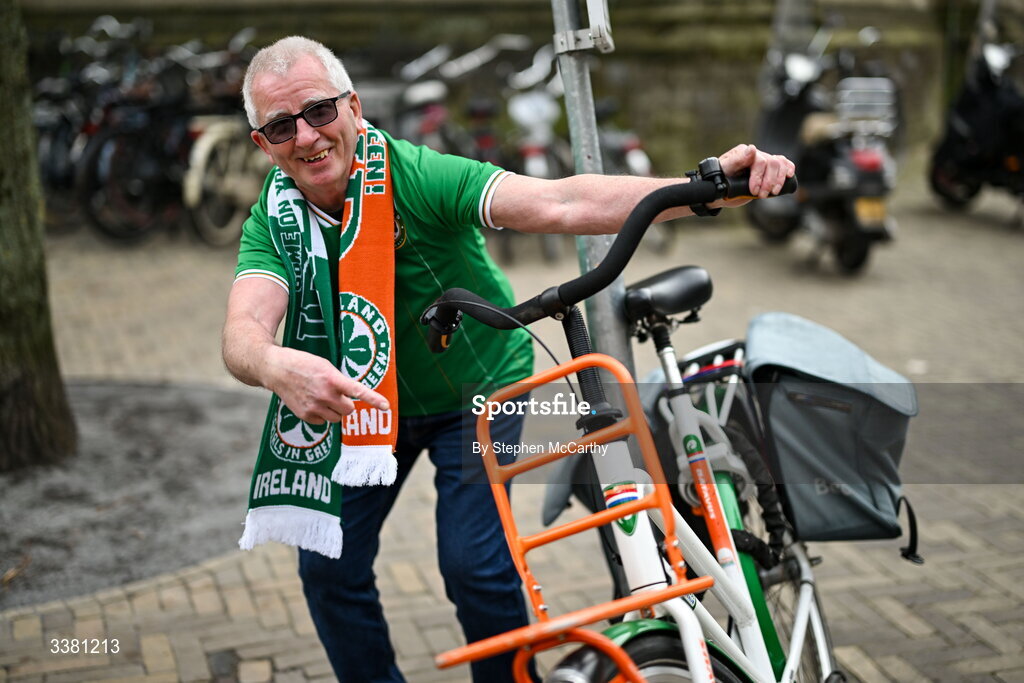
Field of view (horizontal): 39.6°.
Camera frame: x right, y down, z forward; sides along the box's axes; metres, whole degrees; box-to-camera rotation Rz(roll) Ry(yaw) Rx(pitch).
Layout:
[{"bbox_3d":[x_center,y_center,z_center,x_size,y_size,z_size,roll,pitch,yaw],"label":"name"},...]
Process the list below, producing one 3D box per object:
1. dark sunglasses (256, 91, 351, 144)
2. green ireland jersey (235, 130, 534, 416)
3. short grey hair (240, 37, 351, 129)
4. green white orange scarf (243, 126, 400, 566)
[{"bbox_3d":[-0.344,-0.369,2.345,0.140,0.046,0.145,-19,14,2],"label":"dark sunglasses"},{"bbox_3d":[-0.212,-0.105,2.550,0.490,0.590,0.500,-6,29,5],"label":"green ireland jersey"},{"bbox_3d":[-0.364,-0.426,2.395,0.182,0.160,0.190,-19,14,2],"label":"short grey hair"},{"bbox_3d":[-0.338,-0.008,2.505,0.280,0.750,0.250,0,15,2],"label":"green white orange scarf"}]

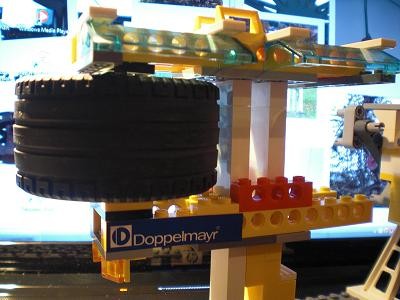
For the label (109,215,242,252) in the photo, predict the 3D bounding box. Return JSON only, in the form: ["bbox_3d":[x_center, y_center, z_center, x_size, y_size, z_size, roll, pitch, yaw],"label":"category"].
[{"bbox_3d":[-0.007,0.028,0.148,0.049,0.010,0.001,0,6,-24],"label":"label"}]

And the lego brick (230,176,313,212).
[{"bbox_3d":[0.027,0.016,0.167,0.032,0.011,0.008,-1,6,-24],"label":"lego brick"}]

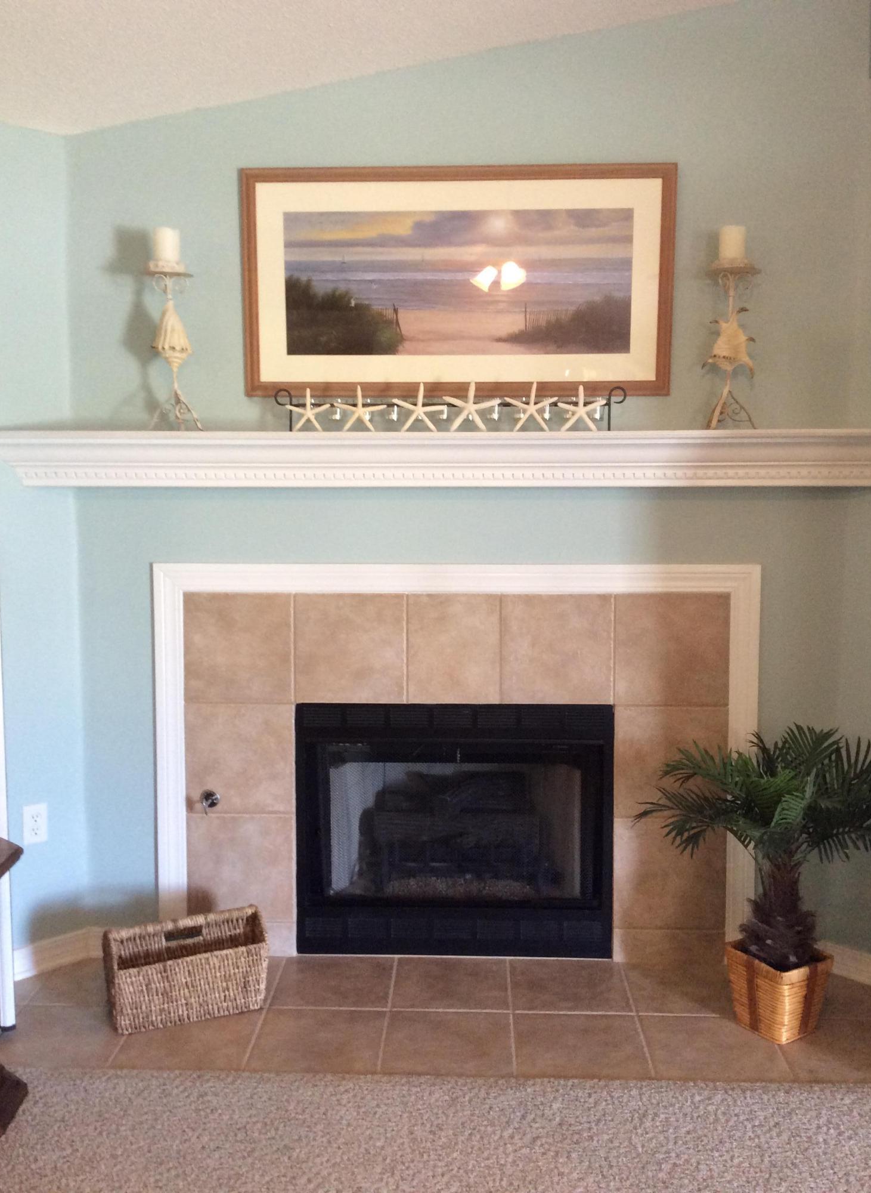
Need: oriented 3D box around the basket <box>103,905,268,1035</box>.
[{"bbox_3d":[-0.675,1.014,3.001,0.418,0.245,0.136,-2,5,-24],"label":"basket"}]

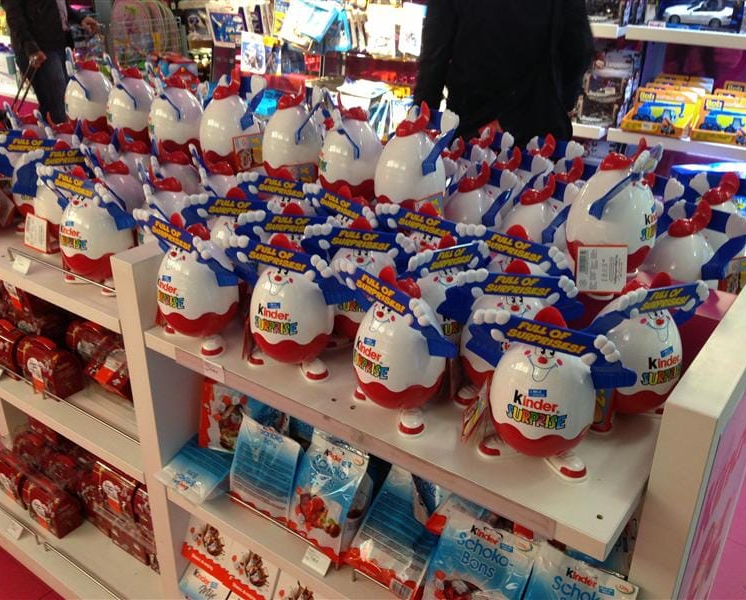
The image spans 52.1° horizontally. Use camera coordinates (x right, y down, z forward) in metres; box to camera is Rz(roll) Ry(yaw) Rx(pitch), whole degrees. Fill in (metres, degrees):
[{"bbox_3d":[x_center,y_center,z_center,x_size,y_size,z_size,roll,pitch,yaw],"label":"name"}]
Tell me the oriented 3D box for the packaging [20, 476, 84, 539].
[{"bbox_3d":[-0.781,0.487,1.875,0.127,0.138,0.077,18,31,32],"label":"packaging"}]

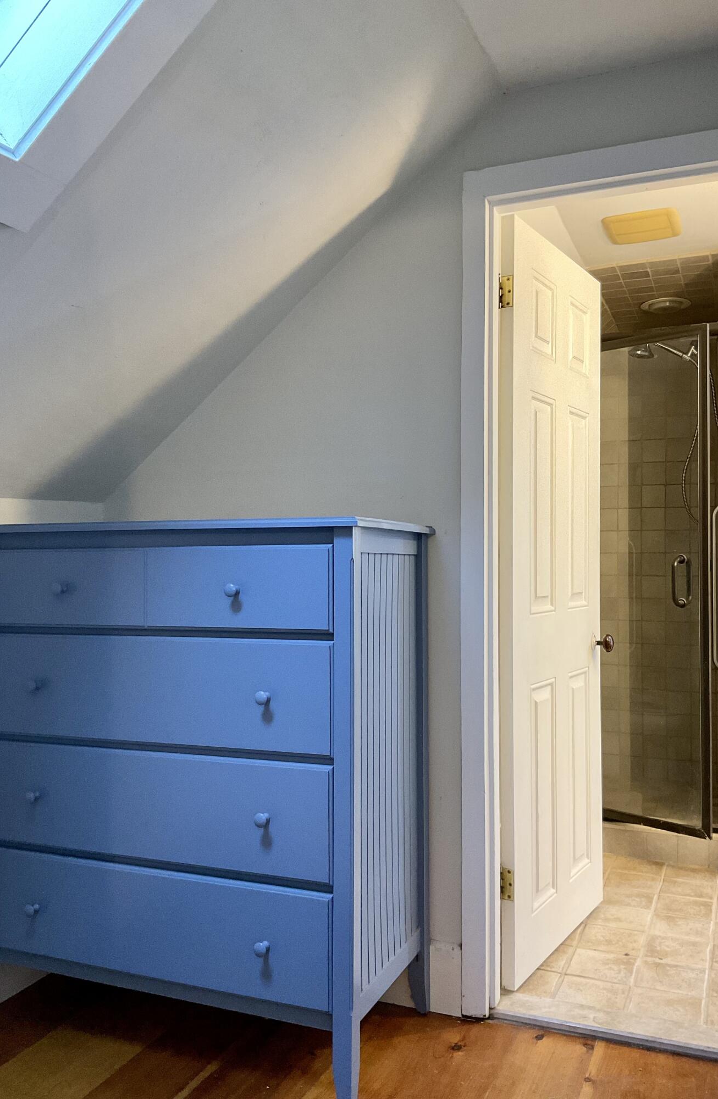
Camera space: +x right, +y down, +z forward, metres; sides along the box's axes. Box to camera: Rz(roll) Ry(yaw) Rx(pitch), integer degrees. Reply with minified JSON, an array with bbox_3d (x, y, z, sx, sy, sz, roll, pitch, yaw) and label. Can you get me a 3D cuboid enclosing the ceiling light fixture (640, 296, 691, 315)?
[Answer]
[{"bbox_3d":[1.355,-1.067,4.068,0.213,0.035,0.213,0,-1,23],"label":"ceiling light fixture"}]

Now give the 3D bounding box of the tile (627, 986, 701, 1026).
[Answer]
[{"bbox_3d":[0.784,1.165,2.349,0.172,0.010,0.152,0,-1,23],"label":"tile"}]

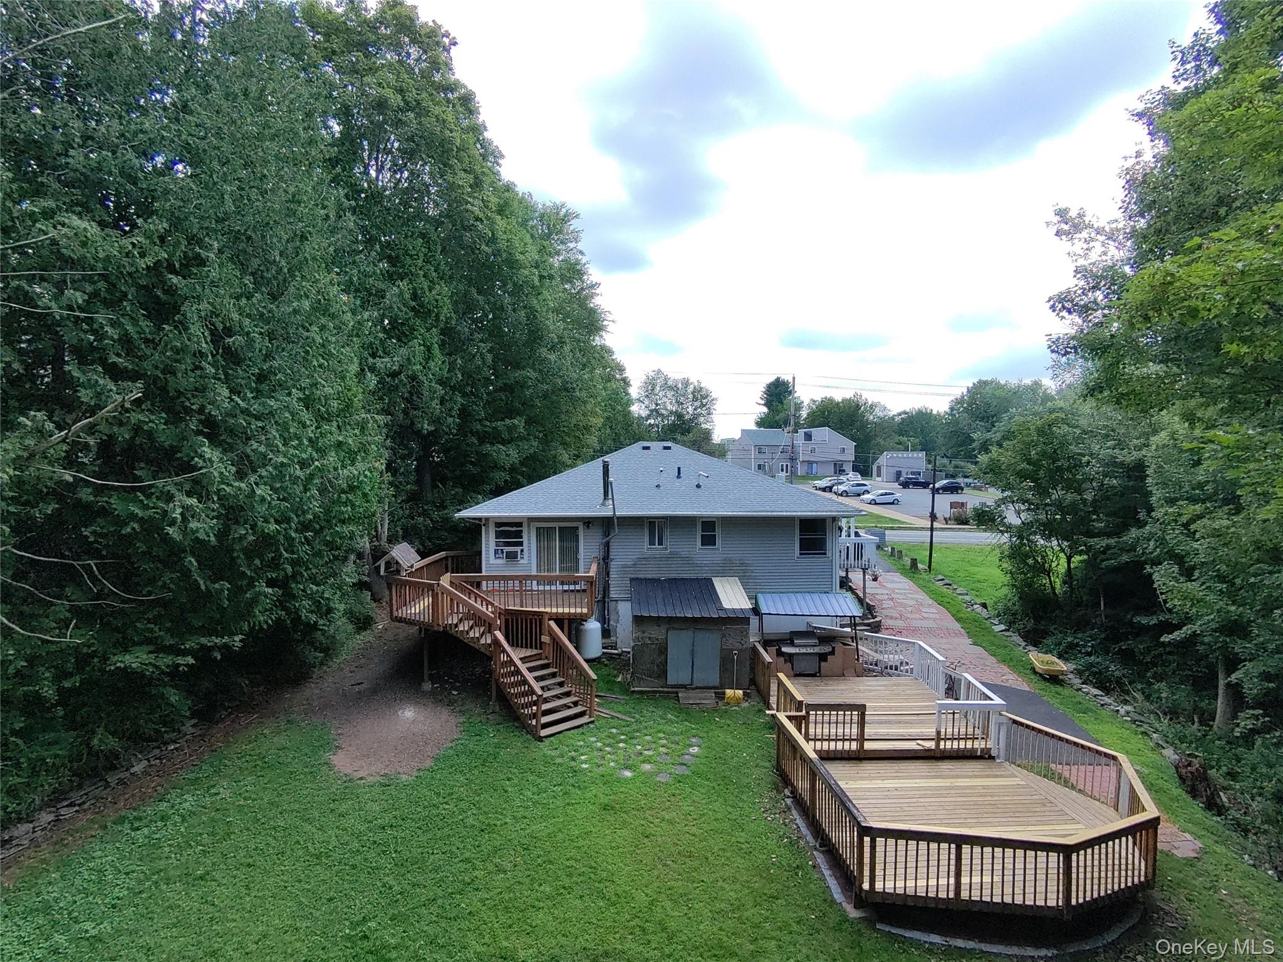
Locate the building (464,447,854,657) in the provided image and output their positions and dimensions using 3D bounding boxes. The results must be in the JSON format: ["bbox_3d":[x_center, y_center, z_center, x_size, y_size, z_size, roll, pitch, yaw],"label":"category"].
[{"bbox_3d":[0.620,1.811,21.562,12.500,6.850,11.200,0,4,0],"label":"building"}]

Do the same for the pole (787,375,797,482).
[{"bbox_3d":[13.809,-3.230,47.591,0.600,13.200,0.600,0,4,0],"label":"pole"}]

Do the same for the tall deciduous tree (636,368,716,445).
[{"bbox_3d":[4.394,-6.093,64.742,10.400,15.600,10.400,0,4,0],"label":"tall deciduous tree"}]

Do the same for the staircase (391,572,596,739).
[{"bbox_3d":[-3.800,4.000,13.000,5.000,3.100,2.200,1,2,35],"label":"staircase"}]

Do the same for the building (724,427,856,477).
[{"bbox_3d":[27.300,-5.504,94.342,18.000,8.400,11.000,-1,4,-10],"label":"building"}]

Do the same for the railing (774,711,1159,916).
[{"bbox_3d":[5.300,5.052,8.344,5.450,1.030,3.400,0,4,-3],"label":"railing"}]

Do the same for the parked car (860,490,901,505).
[{"bbox_3d":[27.343,1.871,59.044,4.500,1.480,1.800,0,4,0],"label":"parked car"}]

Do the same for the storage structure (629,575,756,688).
[{"bbox_3d":[1.300,4.216,14.603,3.220,2.750,1.750,0,4,-4],"label":"storage structure"}]

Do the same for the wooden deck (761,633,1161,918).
[{"bbox_3d":[5.300,4.805,9.831,5.400,1.550,6.400,0,4,-3],"label":"wooden deck"}]

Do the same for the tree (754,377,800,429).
[{"bbox_3d":[28.267,-12.363,107.426,9.500,19.500,9.500,0,4,0],"label":"tree"}]

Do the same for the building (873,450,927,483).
[{"bbox_3d":[38.900,-2.175,78.523,6.400,4.600,5.200,0,4,0],"label":"building"}]

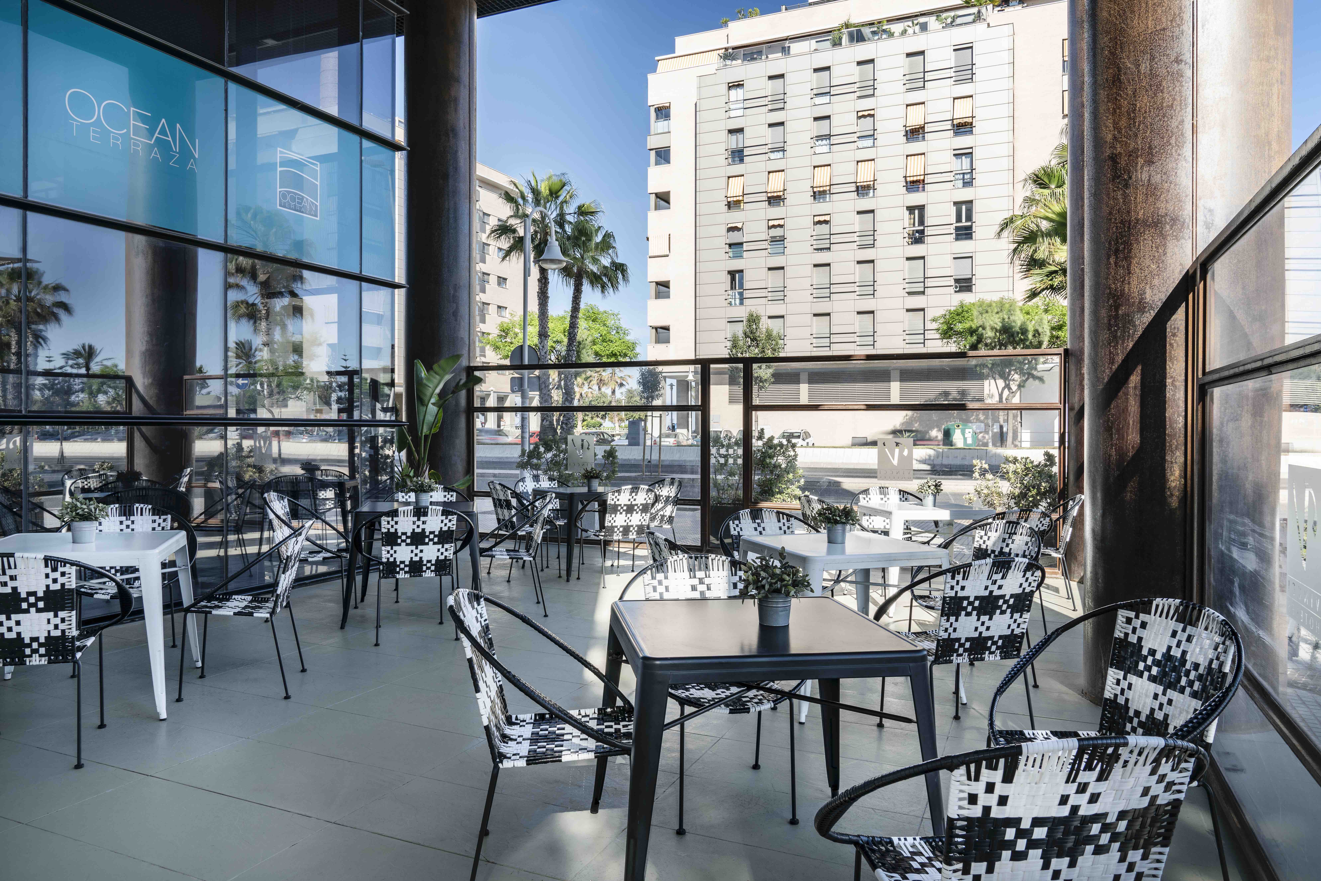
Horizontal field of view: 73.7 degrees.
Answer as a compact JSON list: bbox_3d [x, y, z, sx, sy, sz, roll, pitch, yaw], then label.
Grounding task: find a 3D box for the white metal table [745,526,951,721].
[{"bbox_3d":[0.917,0.922,4.612,0.853,0.758,0.853,0,1,-20],"label":"white metal table"}]

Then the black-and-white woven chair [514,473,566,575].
[{"bbox_3d":[-1.097,0.798,8.921,0.782,0.888,0.690,0,1,-39],"label":"black-and-white woven chair"}]

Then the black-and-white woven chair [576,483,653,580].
[{"bbox_3d":[-0.375,0.806,7.704,0.742,0.858,0.601,0,1,-35],"label":"black-and-white woven chair"}]

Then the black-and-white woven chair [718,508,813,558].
[{"bbox_3d":[0.709,0.858,5.333,0.742,0.858,0.601,0,1,-21],"label":"black-and-white woven chair"}]

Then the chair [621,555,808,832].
[{"bbox_3d":[0.200,0.875,3.267,0.765,0.865,0.650,0,1,-13],"label":"chair"}]

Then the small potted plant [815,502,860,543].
[{"bbox_3d":[0.926,0.432,4.606,0.220,0.206,0.220,0,1,0],"label":"small potted plant"}]

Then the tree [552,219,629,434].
[{"bbox_3d":[-3.000,-4.985,38.500,3.248,10.286,3.248,0,1,0],"label":"tree"}]

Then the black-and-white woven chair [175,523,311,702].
[{"bbox_3d":[-2.158,0.855,4.637,0.650,0.865,0.765,0,1,-13],"label":"black-and-white woven chair"}]

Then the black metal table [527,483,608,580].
[{"bbox_3d":[-0.677,0.843,8.272,0.853,0.758,0.853,0,1,-33],"label":"black metal table"}]

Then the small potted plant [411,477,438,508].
[{"bbox_3d":[-1.705,0.370,6.332,0.212,0.217,0.212,0,1,0],"label":"small potted plant"}]

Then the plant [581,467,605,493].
[{"bbox_3d":[-0.651,0.368,8.550,0.220,0.225,0.220,0,1,0],"label":"plant"}]

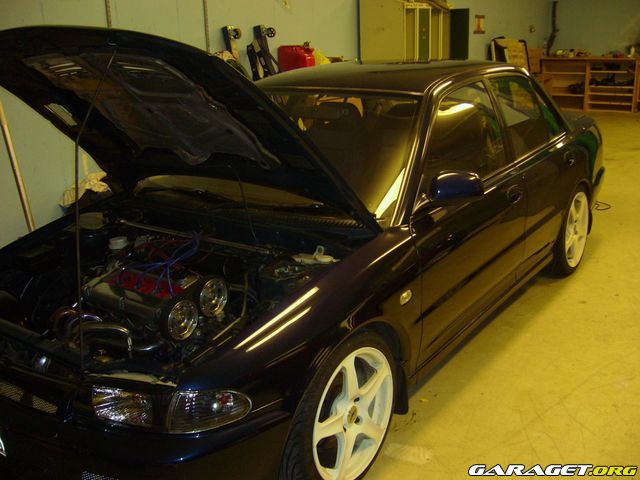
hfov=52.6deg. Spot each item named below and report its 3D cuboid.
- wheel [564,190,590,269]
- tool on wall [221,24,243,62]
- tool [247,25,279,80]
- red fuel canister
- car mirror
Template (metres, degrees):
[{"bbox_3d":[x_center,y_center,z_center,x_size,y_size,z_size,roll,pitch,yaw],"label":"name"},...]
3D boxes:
[{"bbox_3d":[1.567,-0.078,4.174,0.190,0.475,0.475,10,22,37],"label":"wheel"},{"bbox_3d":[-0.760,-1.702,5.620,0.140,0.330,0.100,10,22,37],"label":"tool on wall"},{"bbox_3d":[-0.522,-1.686,5.880,0.220,0.500,0.170,10,22,37],"label":"tool"},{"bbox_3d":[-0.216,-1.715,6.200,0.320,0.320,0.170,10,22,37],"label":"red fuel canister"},{"bbox_3d":[0.494,-0.187,2.467,0.220,0.140,0.160,10,22,37],"label":"car mirror"}]

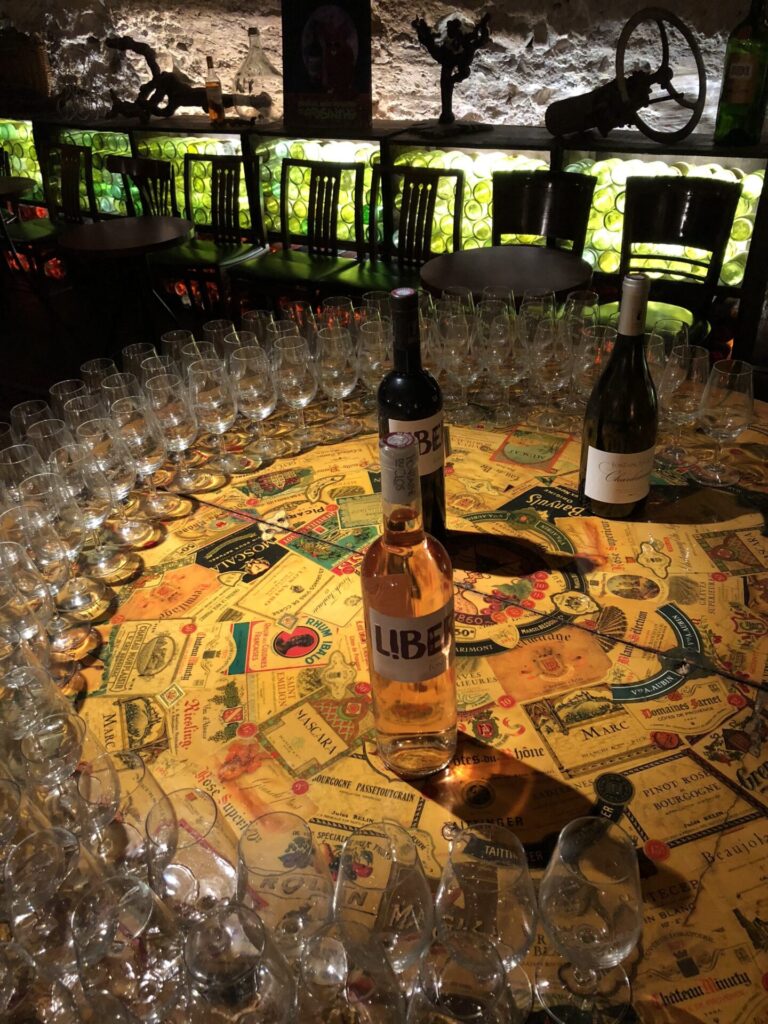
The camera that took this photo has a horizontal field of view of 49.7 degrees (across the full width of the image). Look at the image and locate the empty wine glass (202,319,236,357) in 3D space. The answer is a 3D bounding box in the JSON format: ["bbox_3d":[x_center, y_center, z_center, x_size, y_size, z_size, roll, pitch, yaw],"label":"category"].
[{"bbox_3d":[-0.247,-0.220,1.306,0.065,0.156,0.065,-4,34,0],"label":"empty wine glass"}]

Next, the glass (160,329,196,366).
[{"bbox_3d":[-0.302,-0.197,1.274,0.066,0.155,0.066,-3,34,2],"label":"glass"}]

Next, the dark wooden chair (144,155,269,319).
[{"bbox_3d":[-0.848,-1.254,4.075,0.440,0.850,0.460,17,40,28],"label":"dark wooden chair"}]

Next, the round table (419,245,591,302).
[{"bbox_3d":[0.396,-0.438,2.737,0.520,0.727,0.520,-3,33,2],"label":"round table"}]

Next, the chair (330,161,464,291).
[{"bbox_3d":[0.044,-0.968,3.503,0.430,0.834,0.470,18,39,30],"label":"chair"}]

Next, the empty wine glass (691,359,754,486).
[{"bbox_3d":[0.442,-0.116,1.077,0.066,0.155,0.066,-3,34,2],"label":"empty wine glass"}]

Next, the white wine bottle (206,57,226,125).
[{"bbox_3d":[-0.854,-2.098,4.121,0.079,0.288,0.079,18,39,30],"label":"white wine bottle"}]

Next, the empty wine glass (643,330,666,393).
[{"bbox_3d":[0.361,-0.171,1.166,0.066,0.155,0.066,-3,34,2],"label":"empty wine glass"}]

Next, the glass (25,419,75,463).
[{"bbox_3d":[-0.412,-0.040,1.069,0.066,0.154,0.066,-5,34,0],"label":"glass"}]

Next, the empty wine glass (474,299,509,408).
[{"bbox_3d":[0.170,-0.251,1.308,0.065,0.156,0.065,-4,34,0],"label":"empty wine glass"}]

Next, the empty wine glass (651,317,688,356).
[{"bbox_3d":[0.403,-0.192,1.192,0.066,0.155,0.066,-4,33,0],"label":"empty wine glass"}]

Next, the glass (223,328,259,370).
[{"bbox_3d":[-0.205,-0.191,1.260,0.065,0.156,0.065,-4,34,0],"label":"glass"}]

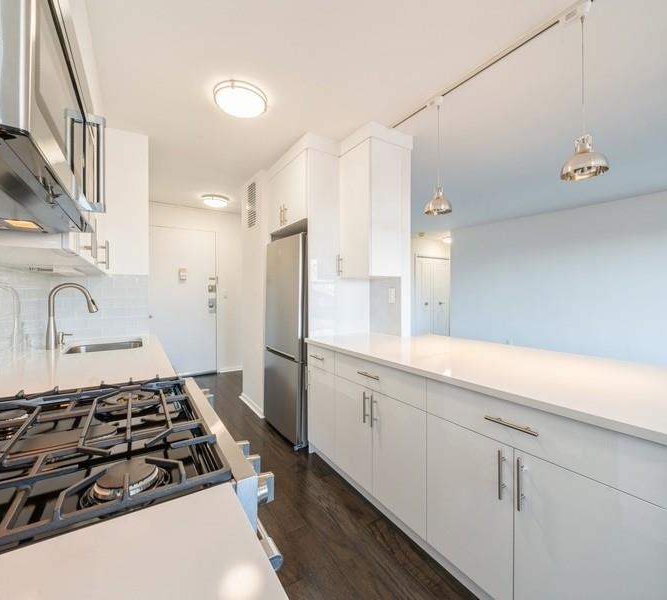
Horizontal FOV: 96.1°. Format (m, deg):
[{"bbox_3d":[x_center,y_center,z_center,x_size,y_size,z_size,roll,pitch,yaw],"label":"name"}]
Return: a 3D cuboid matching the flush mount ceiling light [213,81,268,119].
[{"bbox_3d":[-0.574,-1.241,1.875,0.326,0.068,0.326,0,1,0],"label":"flush mount ceiling light"}]

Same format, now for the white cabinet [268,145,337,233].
[{"bbox_3d":[-0.172,-0.971,2.836,0.600,0.645,0.840,-1,1,-33],"label":"white cabinet"}]

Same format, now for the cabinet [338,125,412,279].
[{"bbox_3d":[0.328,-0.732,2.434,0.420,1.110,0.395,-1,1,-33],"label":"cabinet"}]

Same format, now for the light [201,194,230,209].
[{"bbox_3d":[-1.483,-1.271,3.817,0.344,0.076,0.344,-1,1,-33],"label":"light"}]

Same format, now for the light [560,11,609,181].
[{"bbox_3d":[1.064,-0.886,1.273,0.160,0.700,0.160,-1,1,-33],"label":"light"}]

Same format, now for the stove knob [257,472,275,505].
[{"bbox_3d":[-0.151,0.390,0.622,0.050,0.058,0.040,-1,1,-33],"label":"stove knob"}]

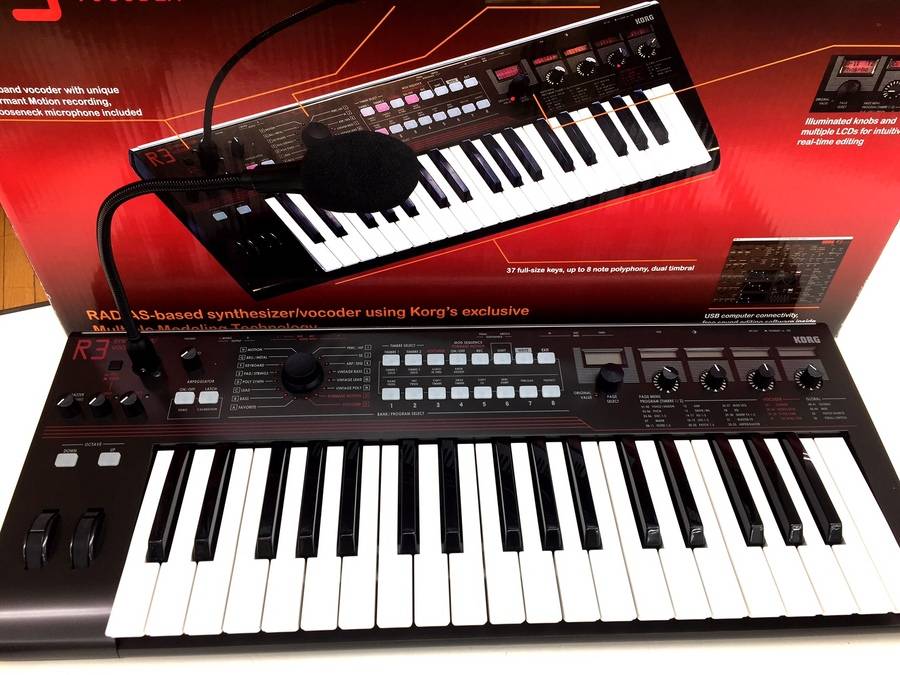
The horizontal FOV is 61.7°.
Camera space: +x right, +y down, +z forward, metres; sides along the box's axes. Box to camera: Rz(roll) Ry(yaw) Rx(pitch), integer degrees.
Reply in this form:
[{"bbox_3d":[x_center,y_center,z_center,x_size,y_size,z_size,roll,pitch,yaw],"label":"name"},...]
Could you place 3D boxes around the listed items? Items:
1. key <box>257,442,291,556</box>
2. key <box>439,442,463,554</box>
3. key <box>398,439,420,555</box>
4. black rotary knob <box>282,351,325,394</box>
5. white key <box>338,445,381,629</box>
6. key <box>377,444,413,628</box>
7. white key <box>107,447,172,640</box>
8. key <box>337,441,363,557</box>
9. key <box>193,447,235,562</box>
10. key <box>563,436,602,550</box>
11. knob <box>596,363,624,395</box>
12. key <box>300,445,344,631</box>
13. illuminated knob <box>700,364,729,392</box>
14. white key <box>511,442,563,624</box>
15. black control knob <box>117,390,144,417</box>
[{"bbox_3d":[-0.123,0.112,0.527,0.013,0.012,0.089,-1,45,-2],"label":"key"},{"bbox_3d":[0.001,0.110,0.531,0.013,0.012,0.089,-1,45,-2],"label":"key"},{"bbox_3d":[-0.029,0.110,0.531,0.014,0.013,0.090,-1,44,-2],"label":"key"},{"bbox_3d":[-0.116,0.026,0.591,0.034,0.017,0.034,-1,51,-2],"label":"black rotary knob"},{"bbox_3d":[-0.060,0.136,0.520,0.022,0.014,0.141,-1,45,-2],"label":"white key"},{"bbox_3d":[-0.037,0.135,0.521,0.022,0.014,0.141,-1,45,-2],"label":"key"},{"bbox_3d":[-0.201,0.138,0.515,0.022,0.014,0.141,-1,45,-2],"label":"white key"},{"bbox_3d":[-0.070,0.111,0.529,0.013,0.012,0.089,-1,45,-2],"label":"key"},{"bbox_3d":[-0.164,0.112,0.524,0.014,0.013,0.088,-1,45,-2],"label":"key"},{"bbox_3d":[0.095,0.108,0.535,0.014,0.013,0.090,-1,44,-2],"label":"key"},{"bbox_3d":[0.126,0.031,0.593,0.019,0.015,0.019,-1,51,-2],"label":"knob"},{"bbox_3d":[-0.084,0.136,0.519,0.022,0.014,0.141,-1,45,-2],"label":"key"},{"bbox_3d":[0.211,0.031,0.596,0.021,0.014,0.021,-1,51,-2],"label":"illuminated knob"},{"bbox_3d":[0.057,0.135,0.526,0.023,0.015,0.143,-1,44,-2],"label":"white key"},{"bbox_3d":[-0.240,0.051,0.571,0.013,0.015,0.013,-1,49,-2],"label":"black control knob"}]

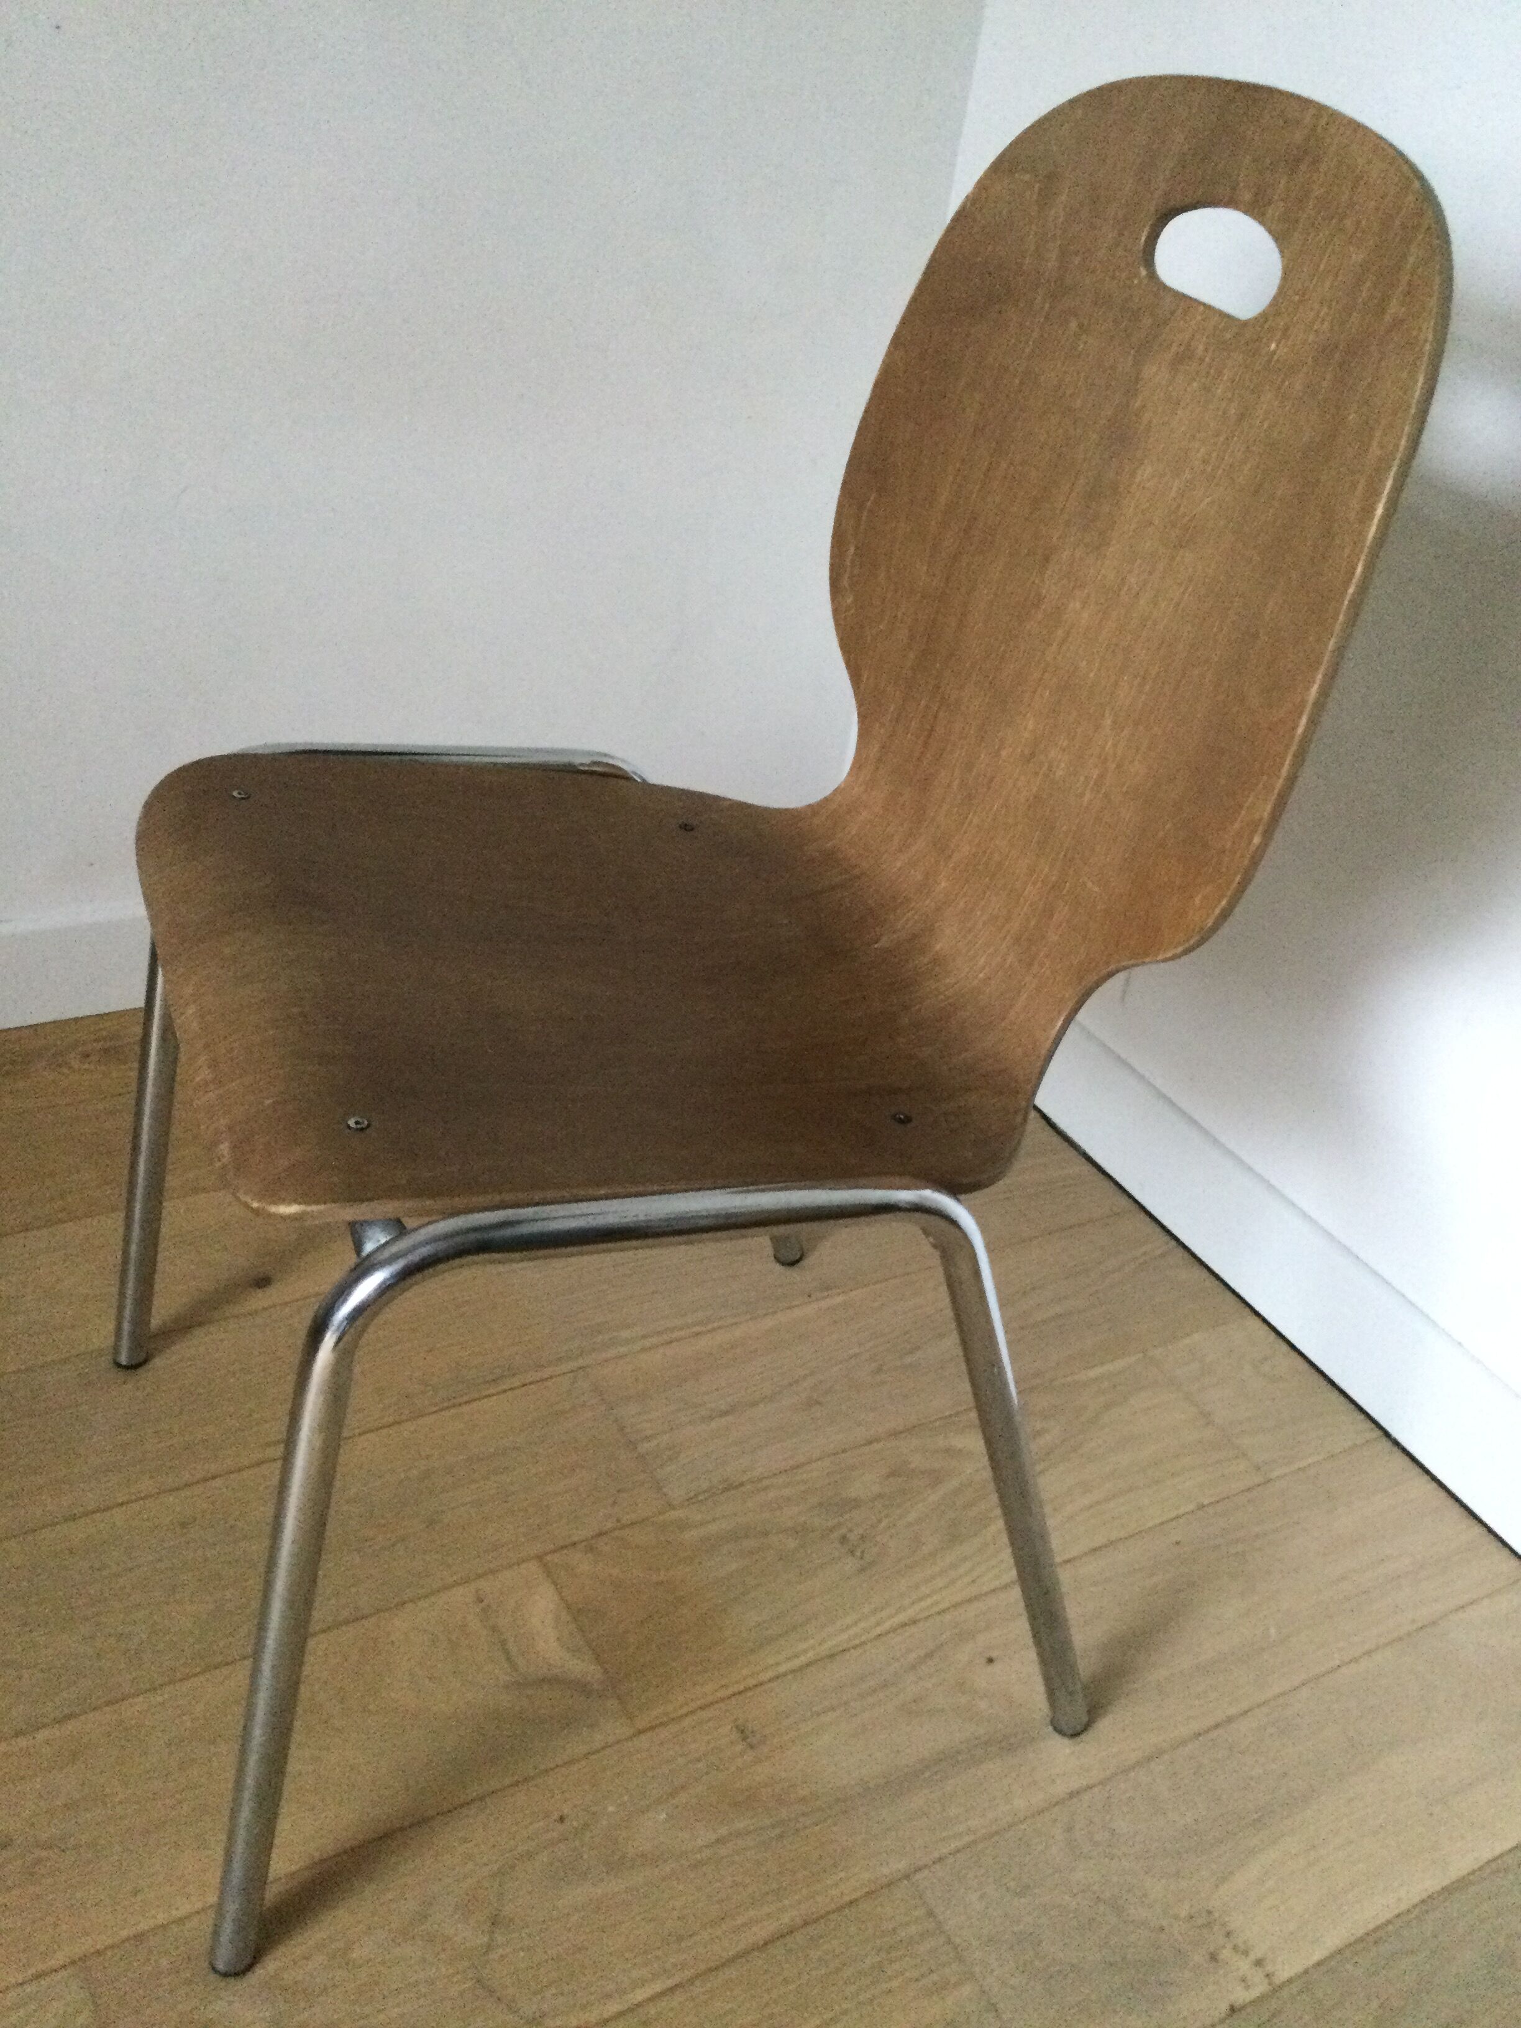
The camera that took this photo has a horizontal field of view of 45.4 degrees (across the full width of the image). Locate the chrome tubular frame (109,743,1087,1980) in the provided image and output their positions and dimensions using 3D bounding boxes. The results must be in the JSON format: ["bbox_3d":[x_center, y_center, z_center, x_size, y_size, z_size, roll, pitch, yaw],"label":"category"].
[{"bbox_3d":[-0.085,0.138,1.019,0.500,0.446,0.452,-6,35,-23],"label":"chrome tubular frame"}]

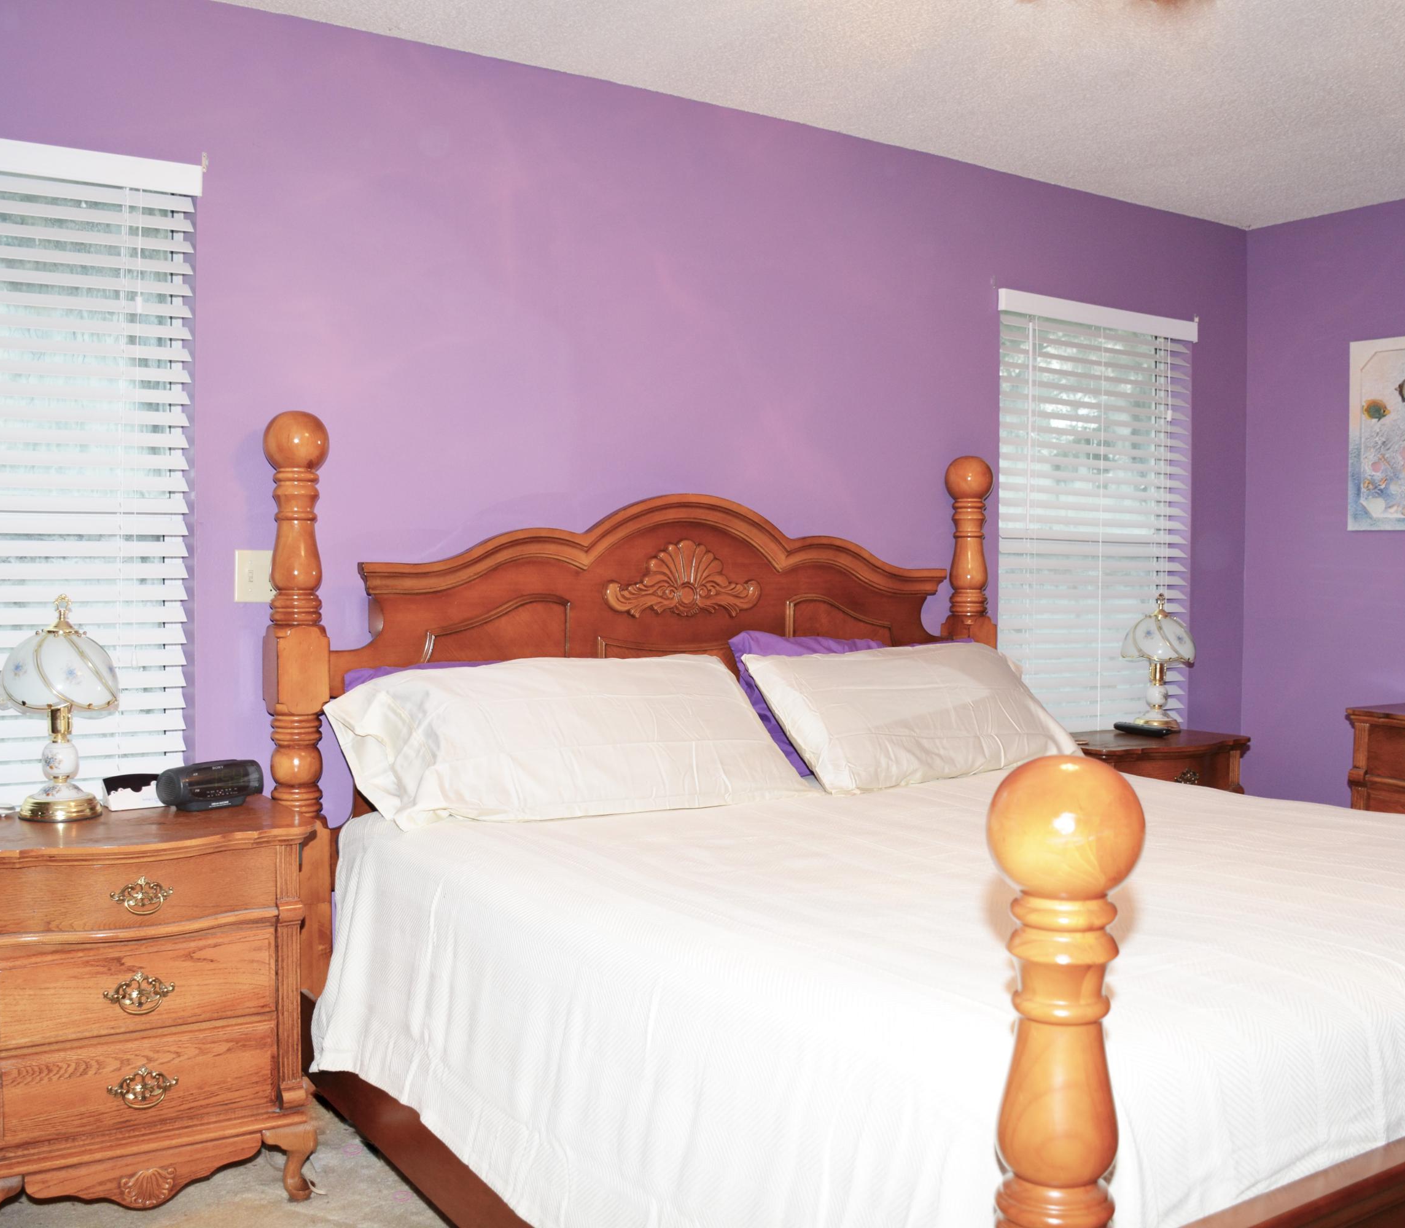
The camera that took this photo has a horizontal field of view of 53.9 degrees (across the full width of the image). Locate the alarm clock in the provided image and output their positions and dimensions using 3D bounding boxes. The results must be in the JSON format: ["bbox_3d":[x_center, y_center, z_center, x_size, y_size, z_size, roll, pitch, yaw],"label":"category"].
[{"bbox_3d":[-1.015,0.349,2.853,0.090,0.086,0.185,2,2,40],"label":"alarm clock"}]

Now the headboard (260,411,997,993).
[{"bbox_3d":[-0.053,0.302,3.485,2.080,1.500,0.150,-1,2,-33],"label":"headboard"}]

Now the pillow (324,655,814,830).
[{"bbox_3d":[-0.271,0.260,3.037,0.960,0.430,0.180,-1,-40,-32],"label":"pillow"}]

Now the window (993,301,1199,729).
[{"bbox_3d":[1.251,-0.248,4.383,0.840,1.420,0.080,-1,2,-32],"label":"window"}]

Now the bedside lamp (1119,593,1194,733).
[{"bbox_3d":[1.429,0.148,4.343,0.235,0.432,0.235,-1,2,-32],"label":"bedside lamp"}]

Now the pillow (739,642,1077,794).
[{"bbox_3d":[0.550,0.247,3.526,0.850,0.430,0.170,-1,-40,-32],"label":"pillow"}]

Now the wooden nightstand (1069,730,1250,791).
[{"bbox_3d":[1.267,0.731,4.145,0.660,0.720,0.430,-1,2,-32],"label":"wooden nightstand"}]

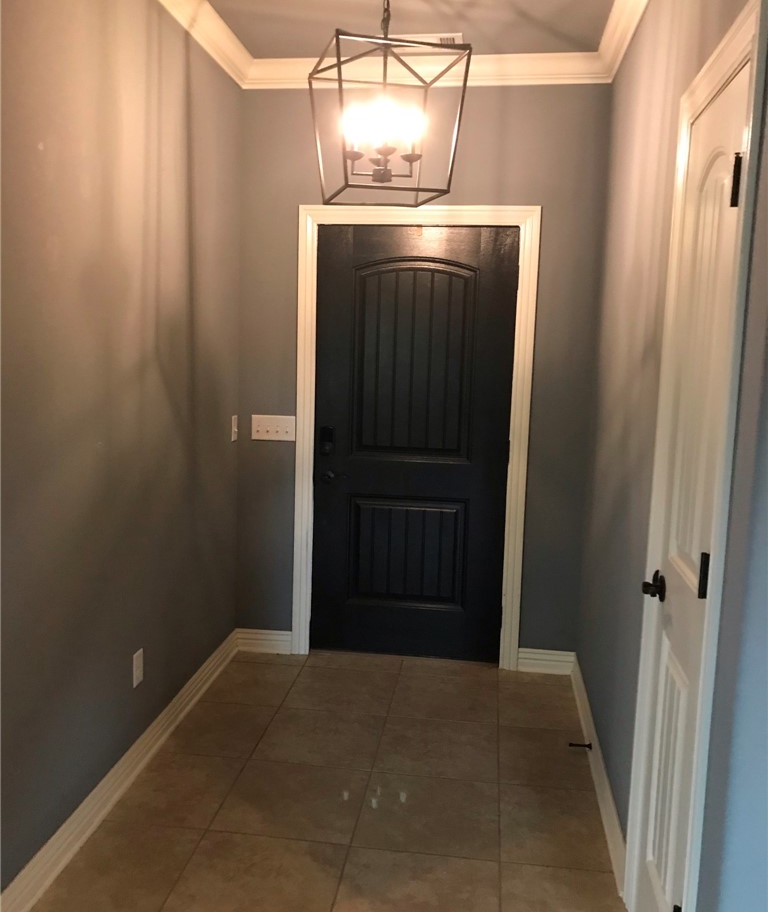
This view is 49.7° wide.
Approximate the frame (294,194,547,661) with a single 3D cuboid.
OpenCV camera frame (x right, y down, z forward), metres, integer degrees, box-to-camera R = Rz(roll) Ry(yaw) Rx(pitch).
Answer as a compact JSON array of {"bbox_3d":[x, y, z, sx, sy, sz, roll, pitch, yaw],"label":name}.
[{"bbox_3d":[0.126,-0.063,3.888,1.095,2.146,0.050,3,8,7],"label":"frame"}]

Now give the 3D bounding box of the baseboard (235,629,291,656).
[{"bbox_3d":[-0.588,0.914,4.096,0.281,0.115,0.018,3,8,7],"label":"baseboard"}]

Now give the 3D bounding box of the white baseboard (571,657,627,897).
[{"bbox_3d":[0.788,1.087,3.124,0.019,0.116,1.586,3,8,7],"label":"white baseboard"}]

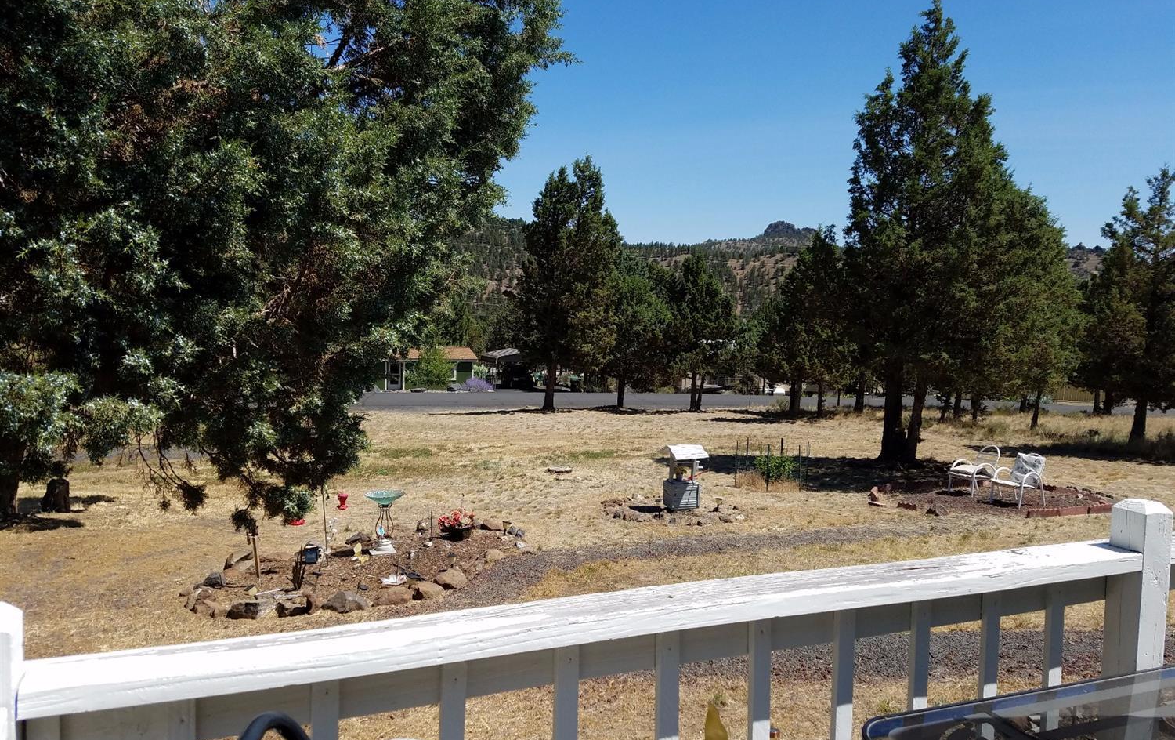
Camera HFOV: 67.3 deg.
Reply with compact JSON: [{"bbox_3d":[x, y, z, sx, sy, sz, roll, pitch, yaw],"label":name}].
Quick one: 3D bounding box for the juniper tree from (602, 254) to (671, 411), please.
[{"bbox_3d":[2.060,-1.636,37.348,3.360,6.480,3.360,1,3,0],"label":"juniper tree"}]

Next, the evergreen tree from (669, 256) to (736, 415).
[{"bbox_3d":[4.817,-1.573,36.350,2.890,6.420,2.890,1,3,0],"label":"evergreen tree"}]

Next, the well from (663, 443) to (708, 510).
[{"bbox_3d":[1.505,1.598,13.676,0.570,1.010,0.480,0,3,-21],"label":"well"}]

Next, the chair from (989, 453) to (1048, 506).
[{"bbox_3d":[7.083,1.777,14.480,0.660,0.870,0.570,-1,3,-28],"label":"chair"}]

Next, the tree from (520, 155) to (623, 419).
[{"bbox_3d":[-0.613,-3.513,35.760,4.200,10.260,4.200,1,3,0],"label":"tree"}]

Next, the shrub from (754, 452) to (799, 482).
[{"bbox_3d":[3.459,1.777,15.987,0.800,0.560,0.800,1,3,0],"label":"shrub"}]

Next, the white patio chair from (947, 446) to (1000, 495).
[{"bbox_3d":[6.769,1.737,15.380,0.660,0.870,0.570,0,3,-22],"label":"white patio chair"}]

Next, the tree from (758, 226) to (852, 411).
[{"bbox_3d":[9.934,-2.178,40.286,4.400,8.580,4.400,1,3,0],"label":"tree"}]

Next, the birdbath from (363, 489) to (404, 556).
[{"bbox_3d":[-2.392,1.799,10.384,0.470,0.700,0.470,1,3,0],"label":"birdbath"}]

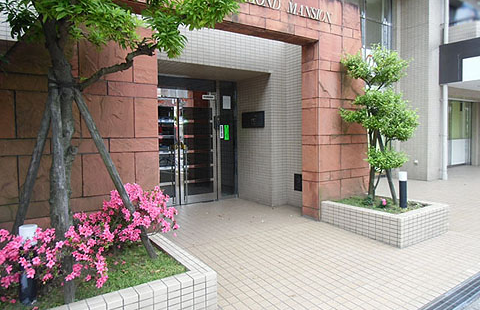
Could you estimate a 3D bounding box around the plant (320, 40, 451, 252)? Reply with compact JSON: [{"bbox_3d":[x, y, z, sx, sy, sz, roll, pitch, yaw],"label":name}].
[{"bbox_3d":[2.100,-0.295,4.901,1.280,2.780,1.320,-3,3,-34],"label":"plant"}]

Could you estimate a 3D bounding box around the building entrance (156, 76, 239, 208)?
[{"bbox_3d":[-0.837,-0.273,6.242,1.900,2.375,0.180,-3,3,-34],"label":"building entrance"}]

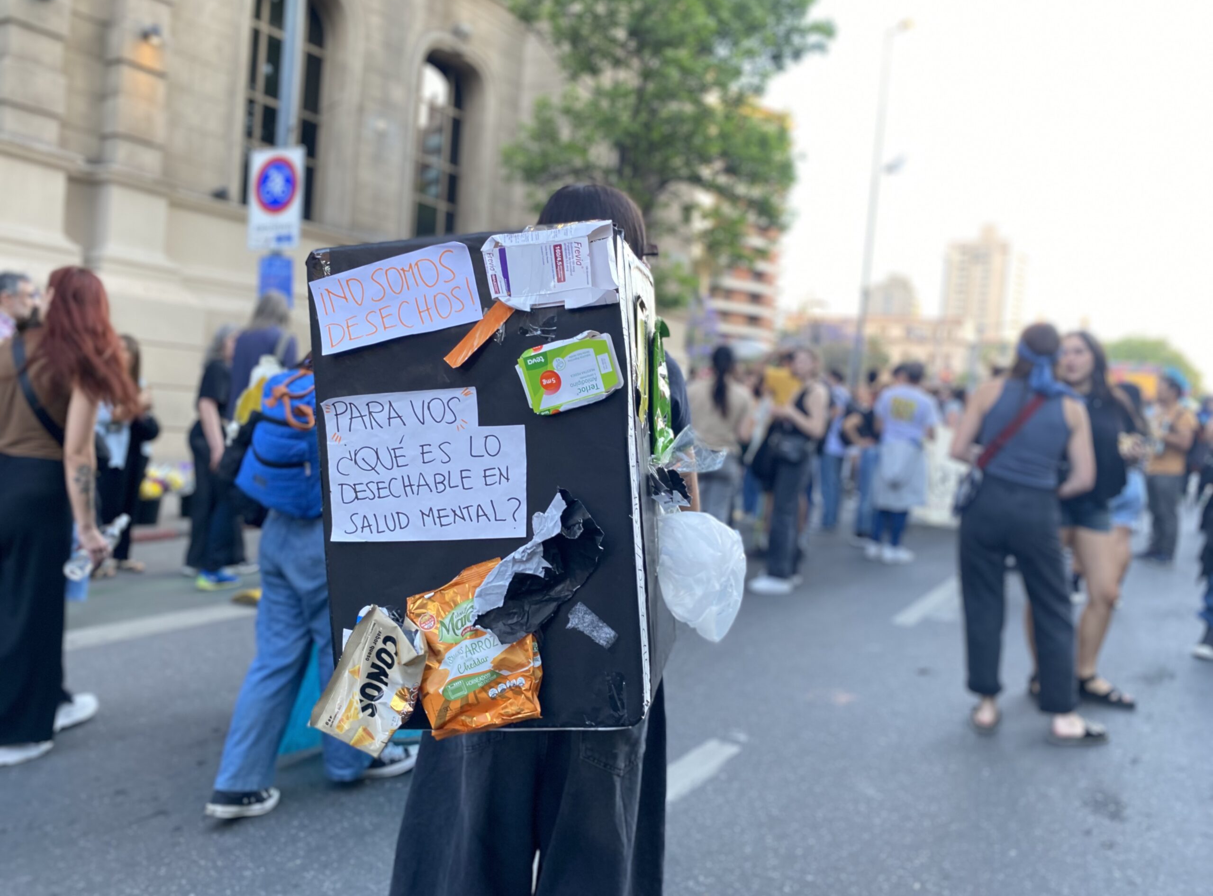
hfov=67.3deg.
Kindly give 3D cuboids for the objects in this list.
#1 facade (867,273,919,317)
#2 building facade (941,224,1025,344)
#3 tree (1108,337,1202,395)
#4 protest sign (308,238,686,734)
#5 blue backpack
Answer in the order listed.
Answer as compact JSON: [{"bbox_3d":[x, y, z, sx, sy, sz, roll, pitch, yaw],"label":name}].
[{"bbox_3d":[80.698,-30.761,261.284,13.000,38.419,12.000,5,4,27],"label":"facade"},{"bbox_3d":[105.950,-36.972,261.793,20.000,53.642,17.000,5,4,27],"label":"building facade"},{"bbox_3d":[44.818,-5.137,75.270,7.500,8.090,7.000,6,4,30],"label":"tree"},{"bbox_3d":[-0.137,0.039,1.299,0.398,0.611,0.345,-3,1,9],"label":"protest sign"},{"bbox_3d":[-0.960,-0.013,2.800,0.290,0.450,0.200,6,-2,37],"label":"blue backpack"}]

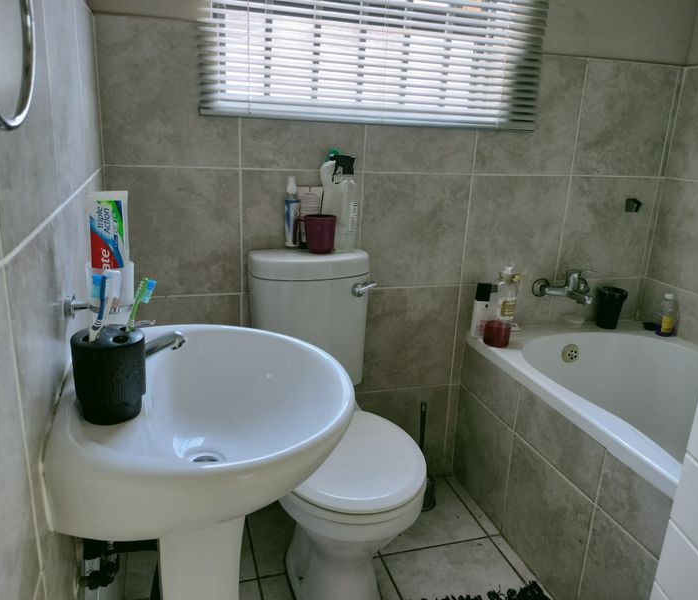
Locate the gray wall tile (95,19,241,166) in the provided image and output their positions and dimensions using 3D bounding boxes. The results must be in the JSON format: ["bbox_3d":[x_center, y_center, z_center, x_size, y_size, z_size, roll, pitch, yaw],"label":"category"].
[{"bbox_3d":[-0.443,-0.505,1.566,0.335,0.340,0.012,-3,17,-17],"label":"gray wall tile"}]

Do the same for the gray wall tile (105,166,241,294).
[{"bbox_3d":[-0.459,-0.176,1.663,0.334,0.344,0.010,-3,18,-18],"label":"gray wall tile"}]

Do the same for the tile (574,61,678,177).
[{"bbox_3d":[0.880,-0.569,1.991,0.351,0.344,0.010,-3,18,-18],"label":"tile"}]

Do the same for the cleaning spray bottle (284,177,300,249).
[{"bbox_3d":[-0.154,-0.240,1.710,0.042,0.192,0.042,1,17,-5],"label":"cleaning spray bottle"}]

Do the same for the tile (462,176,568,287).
[{"bbox_3d":[0.525,-0.220,1.970,0.342,0.340,0.012,-3,17,-17],"label":"tile"}]

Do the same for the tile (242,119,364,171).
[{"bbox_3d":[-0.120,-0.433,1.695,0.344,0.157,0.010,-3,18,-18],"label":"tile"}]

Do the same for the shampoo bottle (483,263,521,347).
[{"bbox_3d":[0.482,0.011,1.947,0.082,0.238,0.072,3,17,-1],"label":"shampoo bottle"}]

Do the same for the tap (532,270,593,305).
[{"bbox_3d":[0.738,-0.049,2.018,0.230,0.097,0.157,-3,18,-18],"label":"tap"}]

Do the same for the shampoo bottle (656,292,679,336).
[{"bbox_3d":[1.047,0.045,2.033,0.067,0.137,0.064,11,19,27],"label":"shampoo bottle"}]

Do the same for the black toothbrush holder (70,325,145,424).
[{"bbox_3d":[-0.321,0.100,0.841,0.086,0.105,0.084,-3,18,-18],"label":"black toothbrush holder"}]

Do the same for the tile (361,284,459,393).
[{"bbox_3d":[0.180,0.123,1.965,0.342,0.340,0.012,-3,17,-17],"label":"tile"}]

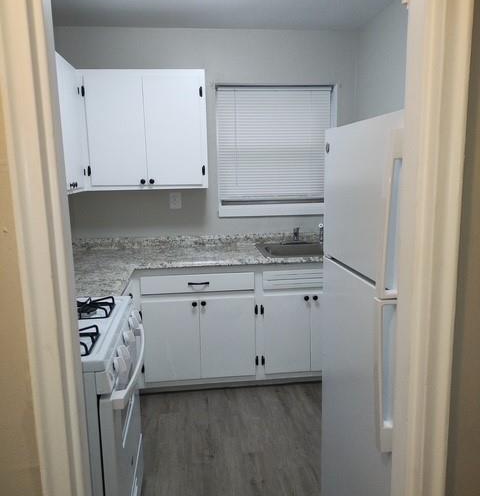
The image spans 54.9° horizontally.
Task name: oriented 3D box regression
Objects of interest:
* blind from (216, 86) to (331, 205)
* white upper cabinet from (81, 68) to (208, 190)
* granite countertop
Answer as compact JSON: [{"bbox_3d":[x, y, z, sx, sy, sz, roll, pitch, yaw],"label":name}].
[{"bbox_3d":[0.273,-0.791,3.546,0.874,0.854,0.050,-2,10,-6],"label":"blind"},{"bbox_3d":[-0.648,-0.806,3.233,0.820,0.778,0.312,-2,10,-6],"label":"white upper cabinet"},{"bbox_3d":[-0.151,0.076,2.887,2.251,0.113,1.387,-2,10,-6],"label":"granite countertop"}]

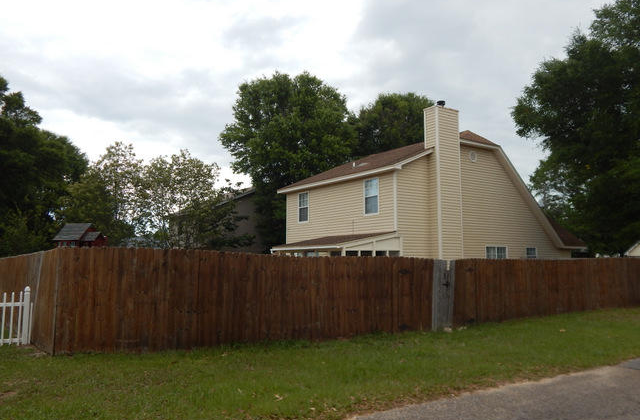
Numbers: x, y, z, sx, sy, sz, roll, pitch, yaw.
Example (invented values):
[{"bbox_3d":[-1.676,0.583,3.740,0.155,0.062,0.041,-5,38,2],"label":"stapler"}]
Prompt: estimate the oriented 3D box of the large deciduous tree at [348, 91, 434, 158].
[{"bbox_3d":[6.203,-1.980,43.446,8.800,16.240,8.800,-1,-6,8],"label":"large deciduous tree"}]

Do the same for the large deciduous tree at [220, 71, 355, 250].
[{"bbox_3d":[-2.274,-2.252,35.431,9.200,15.100,9.200,0,-6,-4],"label":"large deciduous tree"}]

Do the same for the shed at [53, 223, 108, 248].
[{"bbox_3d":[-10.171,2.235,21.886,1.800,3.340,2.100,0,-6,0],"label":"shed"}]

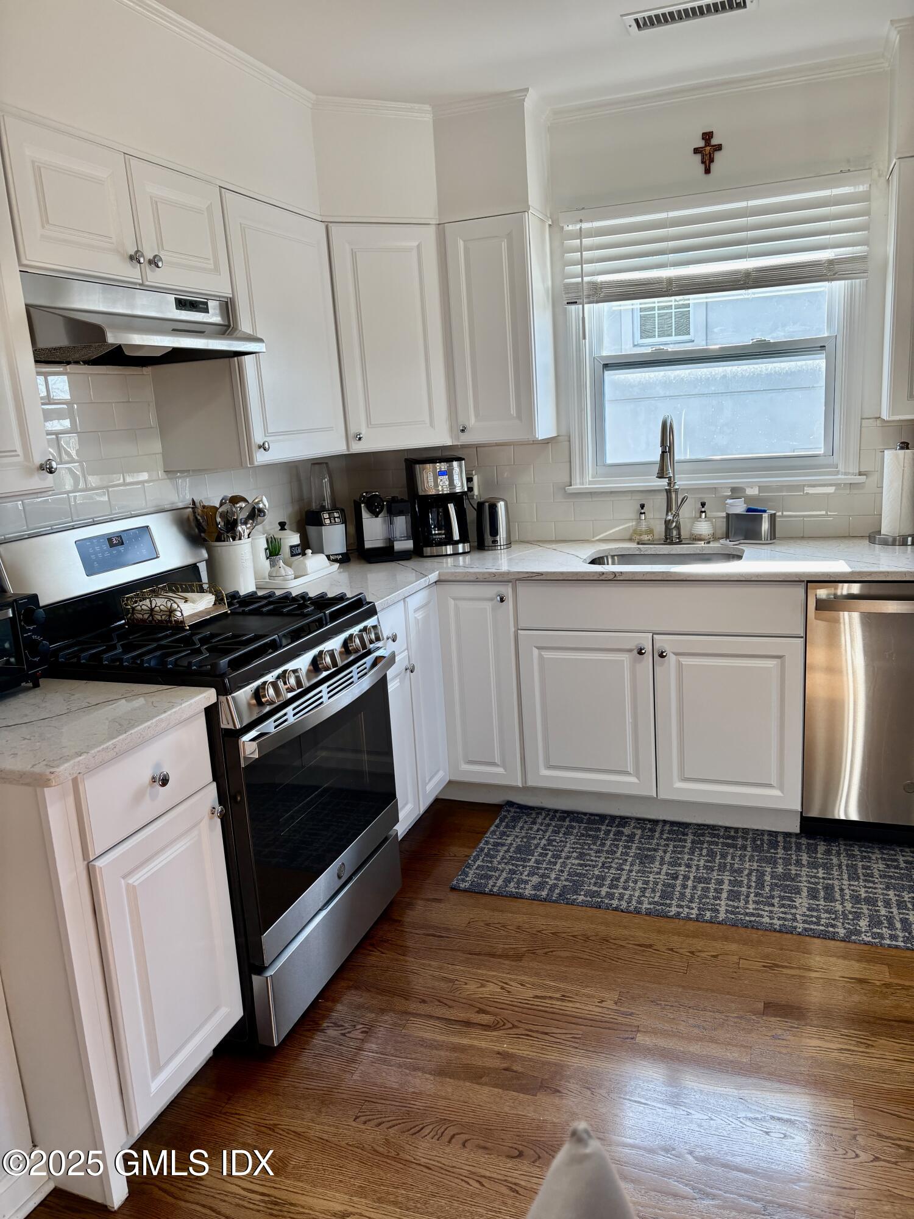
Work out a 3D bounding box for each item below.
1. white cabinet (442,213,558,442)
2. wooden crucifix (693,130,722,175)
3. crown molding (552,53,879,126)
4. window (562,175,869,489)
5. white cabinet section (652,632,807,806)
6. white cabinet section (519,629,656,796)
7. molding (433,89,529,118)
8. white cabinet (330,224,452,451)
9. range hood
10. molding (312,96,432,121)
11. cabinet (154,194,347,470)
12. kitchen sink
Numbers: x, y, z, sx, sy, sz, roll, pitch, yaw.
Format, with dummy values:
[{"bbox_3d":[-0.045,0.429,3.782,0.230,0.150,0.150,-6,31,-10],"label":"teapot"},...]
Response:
[{"bbox_3d":[0.162,-1.027,3.427,0.340,0.780,0.286,1,13,21],"label":"white cabinet"},{"bbox_3d":[0.868,-1.582,3.170,0.096,0.138,0.015,1,13,21],"label":"wooden crucifix"},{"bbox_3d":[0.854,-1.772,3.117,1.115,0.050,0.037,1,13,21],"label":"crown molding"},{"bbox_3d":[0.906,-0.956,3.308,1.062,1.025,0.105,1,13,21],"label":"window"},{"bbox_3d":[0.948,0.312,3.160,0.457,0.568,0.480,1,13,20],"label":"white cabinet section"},{"bbox_3d":[0.519,0.301,3.317,0.455,0.567,0.480,1,13,20],"label":"white cabinet section"},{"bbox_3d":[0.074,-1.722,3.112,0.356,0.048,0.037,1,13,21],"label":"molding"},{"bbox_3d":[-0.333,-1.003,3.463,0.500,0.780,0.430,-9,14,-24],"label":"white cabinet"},{"bbox_3d":[-0.859,-0.724,2.330,0.451,0.159,0.765,1,13,21],"label":"range hood"},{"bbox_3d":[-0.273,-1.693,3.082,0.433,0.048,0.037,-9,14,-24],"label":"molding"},{"bbox_3d":[-0.685,-0.874,2.975,0.312,0.780,0.588,1,13,21],"label":"cabinet"},{"bbox_3d":[0.732,-0.077,3.184,0.520,0.200,0.400,1,13,21],"label":"kitchen sink"}]

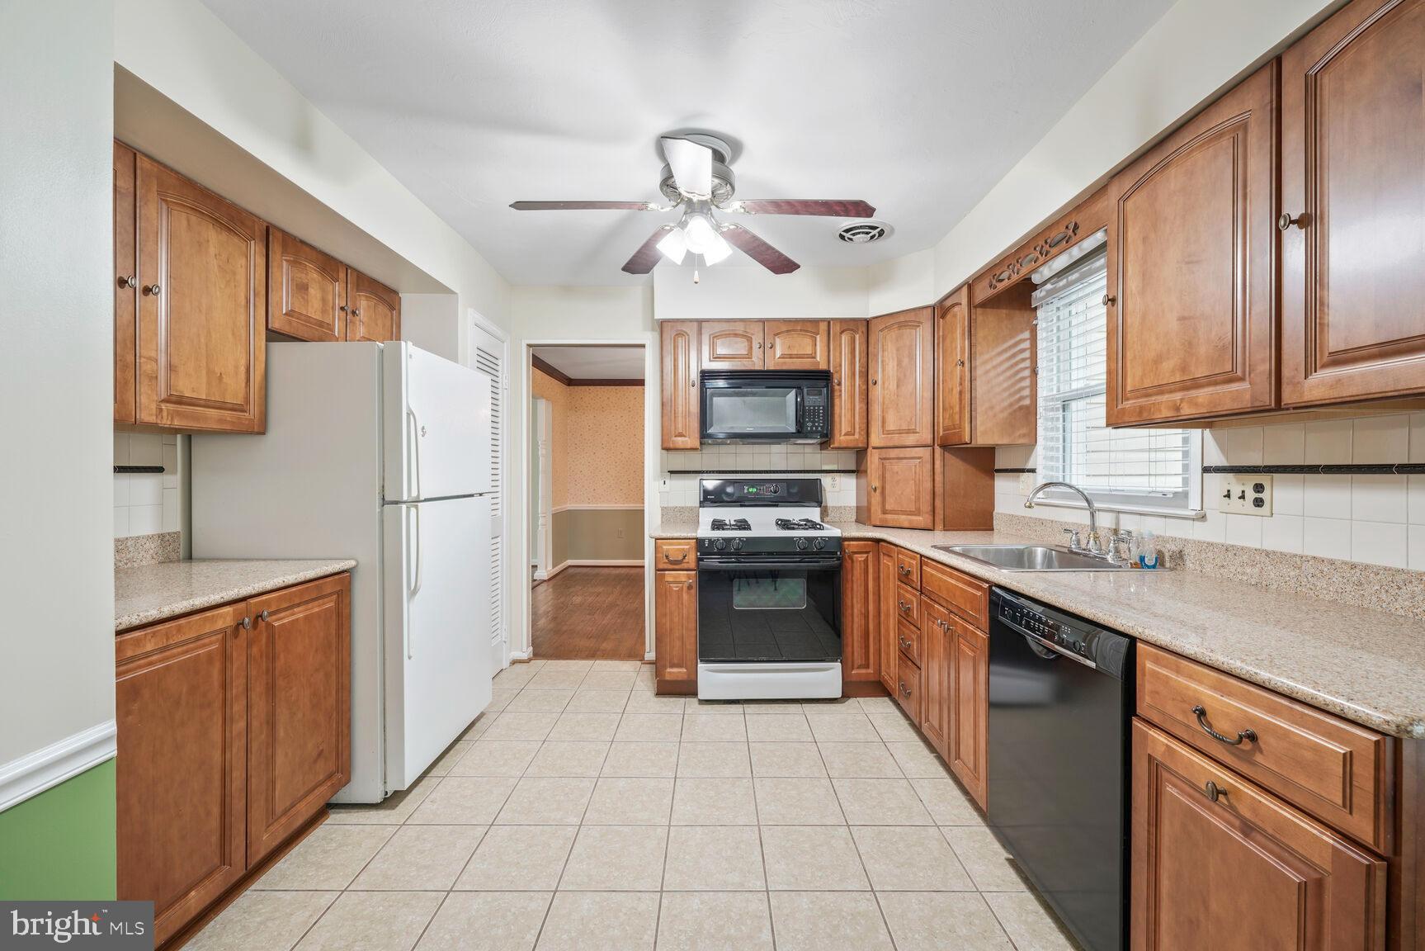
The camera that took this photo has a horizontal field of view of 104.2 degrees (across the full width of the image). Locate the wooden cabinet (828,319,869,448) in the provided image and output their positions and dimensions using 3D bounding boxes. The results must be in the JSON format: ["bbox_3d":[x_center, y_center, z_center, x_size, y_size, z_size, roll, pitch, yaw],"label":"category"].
[{"bbox_3d":[0.804,-0.538,3.430,0.240,0.760,0.330,0,0,0],"label":"wooden cabinet"}]

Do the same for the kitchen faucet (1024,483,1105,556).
[{"bbox_3d":[1.319,0.165,2.077,0.294,0.277,0.260,0,0,0],"label":"kitchen faucet"}]

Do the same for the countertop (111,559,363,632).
[{"bbox_3d":[-1.615,0.332,1.579,0.630,0.037,0.925,0,0,0],"label":"countertop"}]

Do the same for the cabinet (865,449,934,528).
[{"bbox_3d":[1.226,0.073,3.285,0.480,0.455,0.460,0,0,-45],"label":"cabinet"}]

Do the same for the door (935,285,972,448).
[{"bbox_3d":[1.202,-0.526,2.740,0.024,0.747,0.348,0,0,0],"label":"door"}]

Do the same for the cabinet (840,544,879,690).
[{"bbox_3d":[0.797,0.781,3.287,0.215,0.877,0.610,0,0,0],"label":"cabinet"}]

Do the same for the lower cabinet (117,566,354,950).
[{"bbox_3d":[-1.625,0.790,1.574,0.610,0.880,0.910,0,0,0],"label":"lower cabinet"}]

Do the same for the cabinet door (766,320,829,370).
[{"bbox_3d":[0.496,-0.757,3.250,0.370,0.287,0.030,0,0,0],"label":"cabinet door"}]

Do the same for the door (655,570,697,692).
[{"bbox_3d":[-0.191,0.822,3.010,0.222,0.620,0.030,0,0,0],"label":"door"}]

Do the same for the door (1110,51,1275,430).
[{"bbox_3d":[1.200,-0.510,1.425,0.030,0.737,0.505,0,0,0],"label":"door"}]

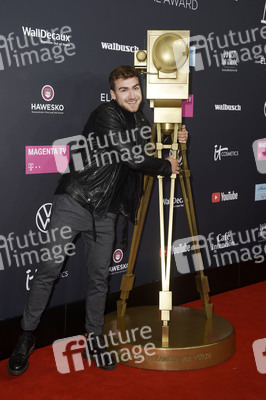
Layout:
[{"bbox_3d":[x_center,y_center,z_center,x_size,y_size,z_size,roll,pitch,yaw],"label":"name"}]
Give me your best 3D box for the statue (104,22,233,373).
[{"bbox_3d":[0.231,-0.037,3.689,0.810,1.890,0.810,1,7,4],"label":"statue"}]

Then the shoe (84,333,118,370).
[{"bbox_3d":[-0.185,0.873,3.522,0.110,0.125,0.285,-4,8,-31],"label":"shoe"}]

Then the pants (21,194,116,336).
[{"bbox_3d":[-0.371,0.359,3.493,0.540,0.850,0.340,-1,7,-11],"label":"pants"}]

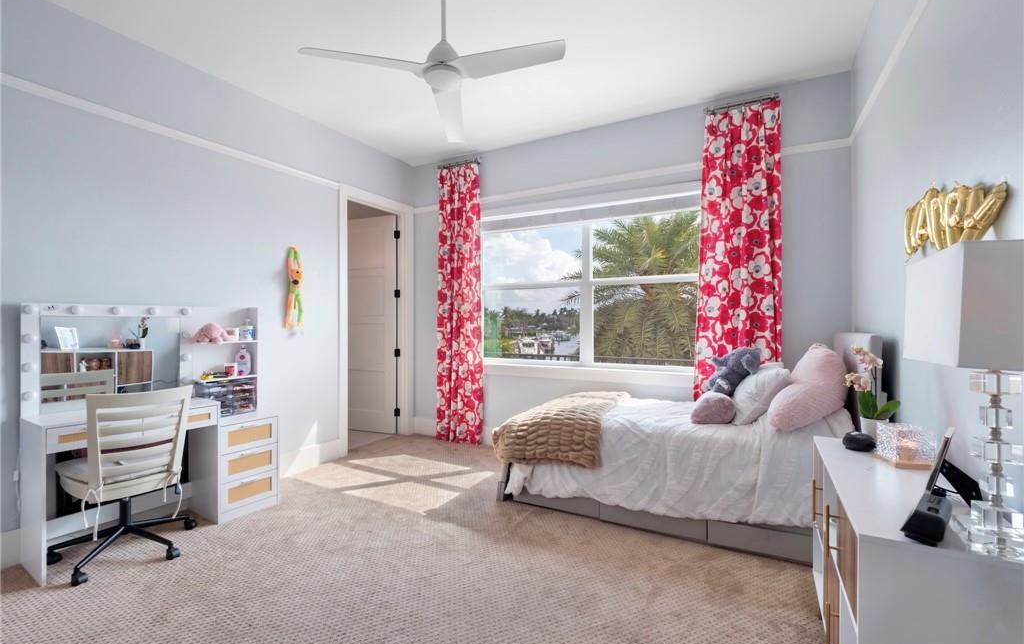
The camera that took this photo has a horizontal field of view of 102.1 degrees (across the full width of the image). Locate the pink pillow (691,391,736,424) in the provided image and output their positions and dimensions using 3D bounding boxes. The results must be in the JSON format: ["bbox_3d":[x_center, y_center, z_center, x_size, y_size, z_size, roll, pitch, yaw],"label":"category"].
[{"bbox_3d":[1.323,0.565,2.720,0.270,0.210,0.250,0,0,27],"label":"pink pillow"}]

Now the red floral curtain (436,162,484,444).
[{"bbox_3d":[-0.552,-0.181,4.316,0.570,2.870,0.130,0,0,27],"label":"red floral curtain"}]

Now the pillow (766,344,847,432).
[{"bbox_3d":[1.759,0.394,2.536,0.420,0.490,0.560,0,0,27],"label":"pillow"}]

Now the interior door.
[{"bbox_3d":[-1.614,0.032,4.747,0.710,2.430,0.045,0,0,20],"label":"interior door"}]

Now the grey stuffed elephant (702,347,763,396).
[{"bbox_3d":[1.523,0.352,2.860,0.340,0.350,0.280,0,0,6],"label":"grey stuffed elephant"}]

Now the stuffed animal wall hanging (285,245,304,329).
[{"bbox_3d":[-1.793,-0.291,3.444,0.090,0.680,0.140,0,0,31],"label":"stuffed animal wall hanging"}]

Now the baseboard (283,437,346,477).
[{"bbox_3d":[-1.720,1.175,3.631,0.020,0.170,0.580,0,0,31],"label":"baseboard"}]

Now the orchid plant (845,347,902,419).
[{"bbox_3d":[1.419,0.250,1.630,0.180,0.310,0.180,0,0,31],"label":"orchid plant"}]

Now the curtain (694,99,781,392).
[{"bbox_3d":[1.730,-0.193,3.178,0.580,2.870,0.130,0,0,27],"label":"curtain"}]

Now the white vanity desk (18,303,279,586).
[{"bbox_3d":[-2.091,0.580,2.518,0.410,1.355,1.100,0,0,32],"label":"white vanity desk"}]

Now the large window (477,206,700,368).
[{"bbox_3d":[0.664,-0.297,3.844,2.160,1.380,0.100,0,0,27],"label":"large window"}]

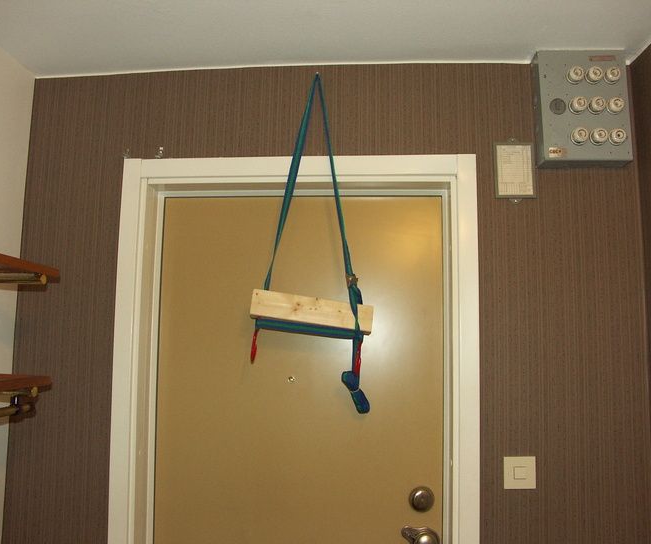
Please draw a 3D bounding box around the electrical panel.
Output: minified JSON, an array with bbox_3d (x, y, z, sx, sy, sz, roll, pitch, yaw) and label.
[{"bbox_3d":[0.698,-0.445,1.594,0.228,0.307,0.090,0,-6,5],"label":"electrical panel"}]

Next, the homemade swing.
[{"bbox_3d":[-0.038,-0.095,1.613,0.338,0.949,0.085,0,-6,5],"label":"homemade swing"}]

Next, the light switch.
[{"bbox_3d":[0.511,0.528,1.539,0.082,0.082,0.014,0,-6,5],"label":"light switch"}]

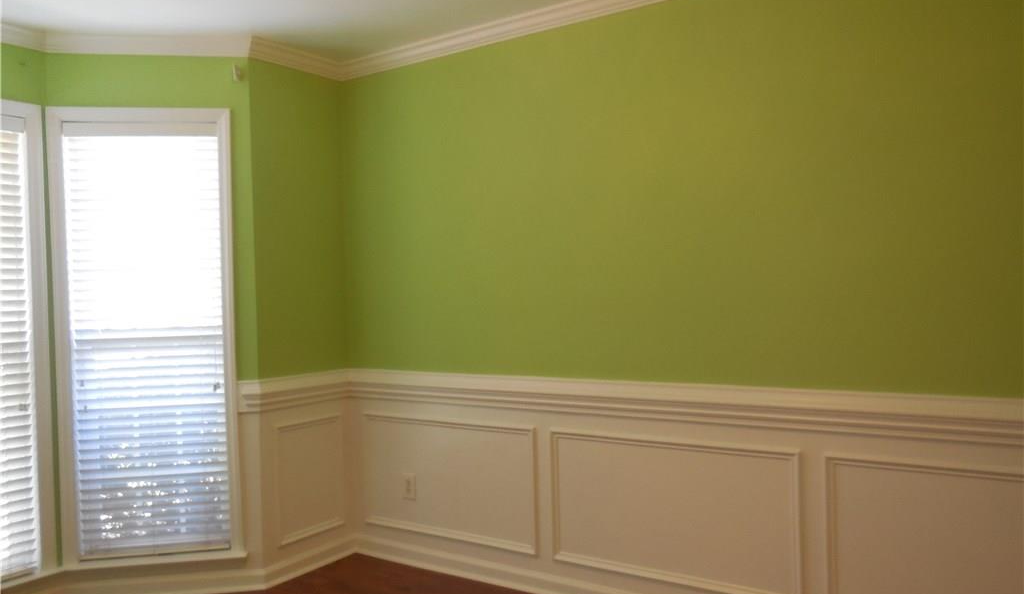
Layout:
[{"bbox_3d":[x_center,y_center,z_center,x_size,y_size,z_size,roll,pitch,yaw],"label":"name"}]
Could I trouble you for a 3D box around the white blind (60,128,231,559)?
[{"bbox_3d":[-1.572,0.180,3.213,0.624,1.860,0.060,-2,0,-8],"label":"white blind"}]

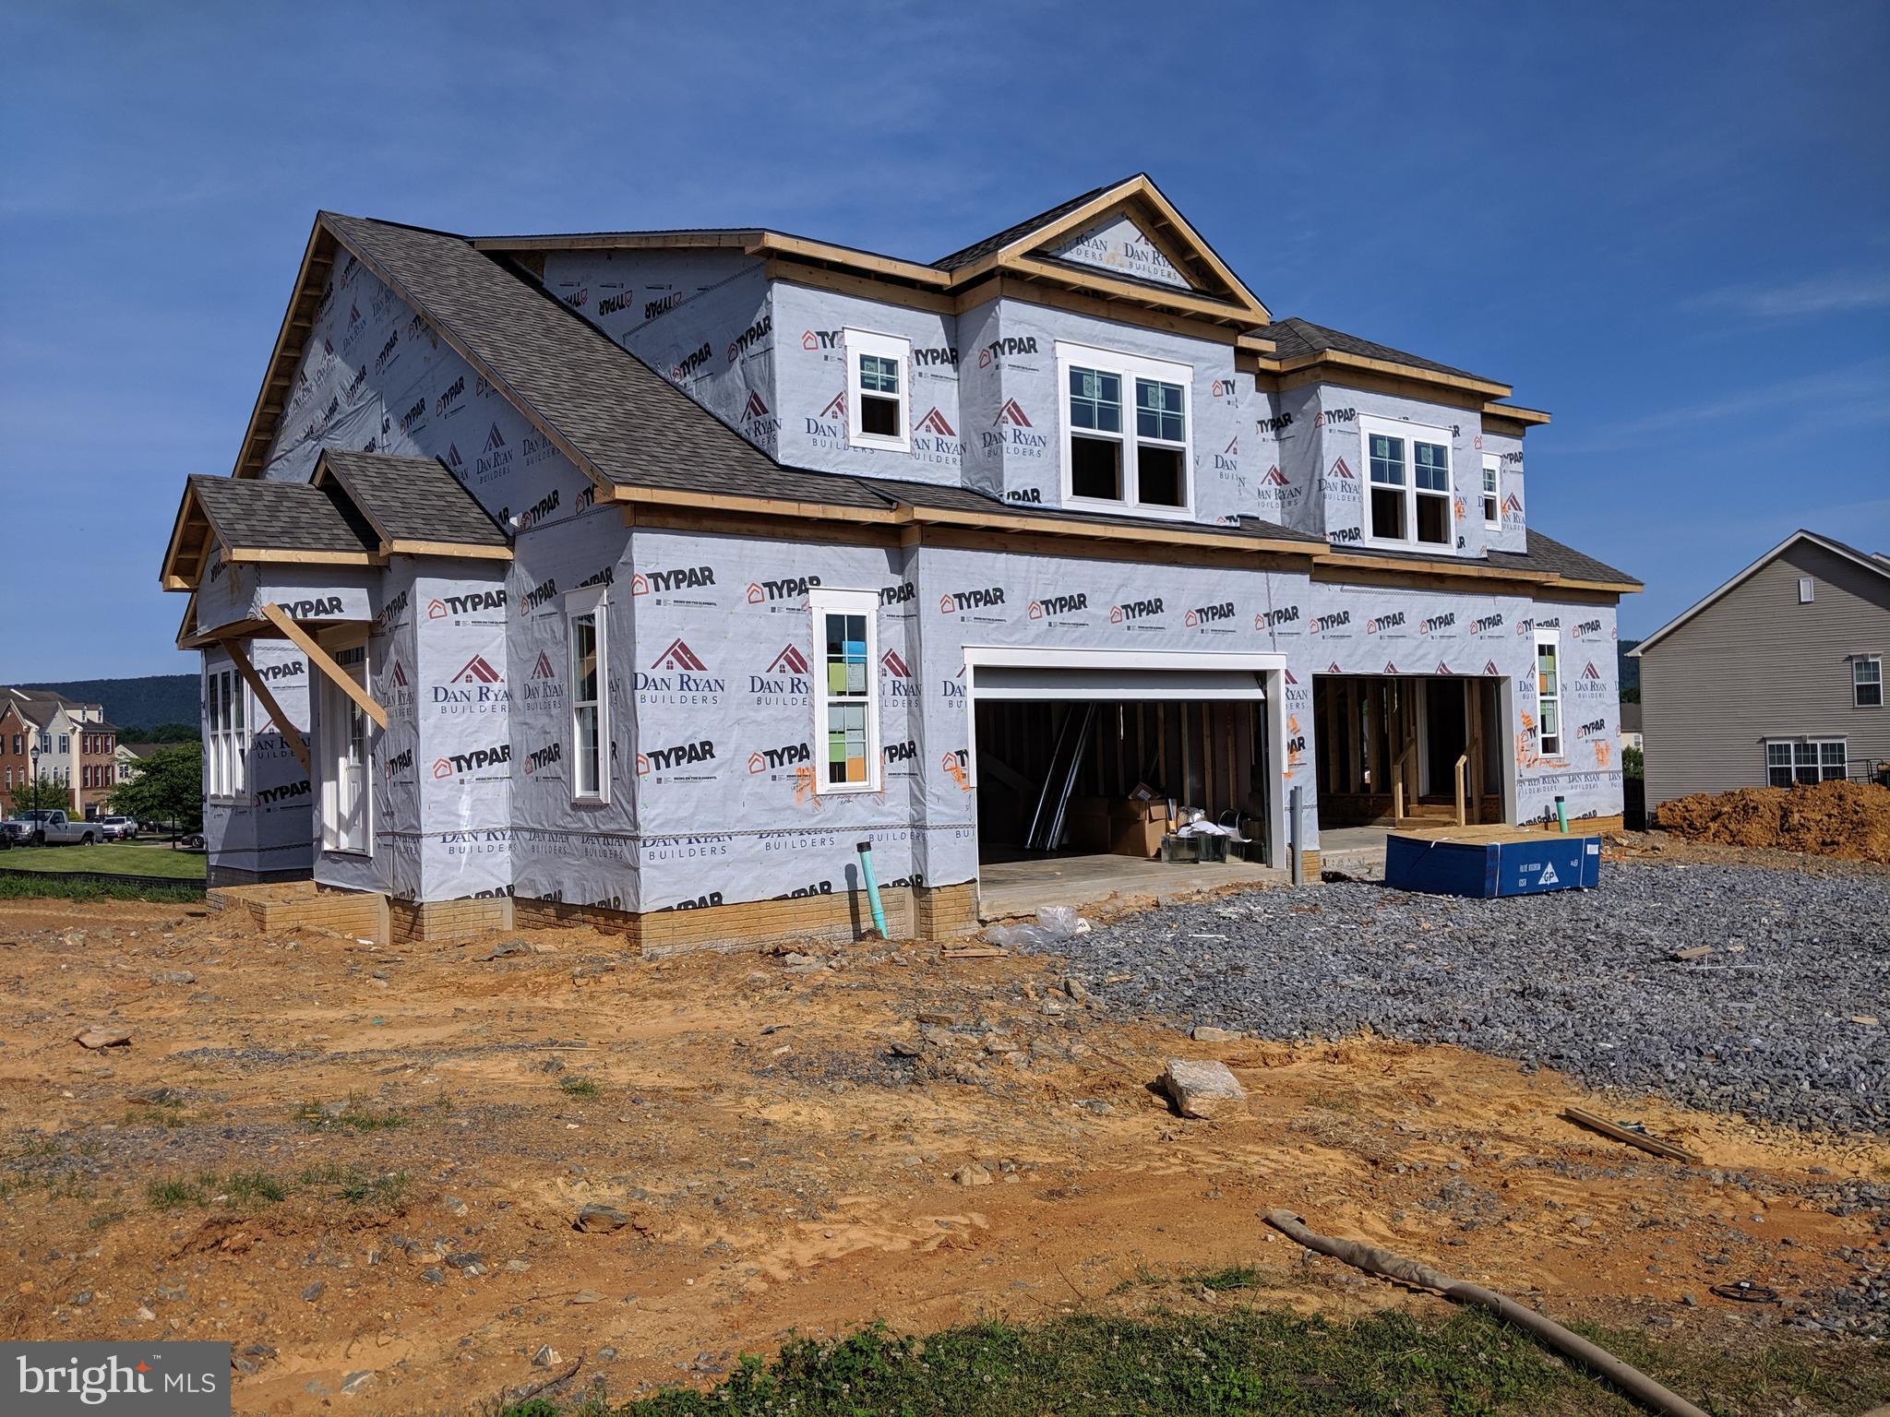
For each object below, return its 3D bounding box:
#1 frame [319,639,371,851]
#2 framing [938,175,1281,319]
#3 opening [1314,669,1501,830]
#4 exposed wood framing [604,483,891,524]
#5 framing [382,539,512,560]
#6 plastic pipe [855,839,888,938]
[{"bbox_3d":[-6.798,0.452,16.703,0.140,2.370,1.708,0,-2,-40],"label":"frame"},{"bbox_3d":[2.029,-5.413,17.232,4.270,1.420,0.850,0,-2,-36],"label":"framing"},{"bbox_3d":[6.677,0.711,20.888,4.550,2.340,0.220,0,-2,-36],"label":"opening"},{"bbox_3d":[-1.764,-1.918,14.062,3.030,0.150,0.140,0,-2,-36],"label":"exposed wood framing"},{"bbox_3d":[-5.095,-1.614,15.101,1.330,0.165,0.200,0,-2,-36],"label":"framing"},{"bbox_3d":[-0.697,1.766,14.417,0.130,0.960,0.130,-7,-6,-36],"label":"plastic pipe"}]

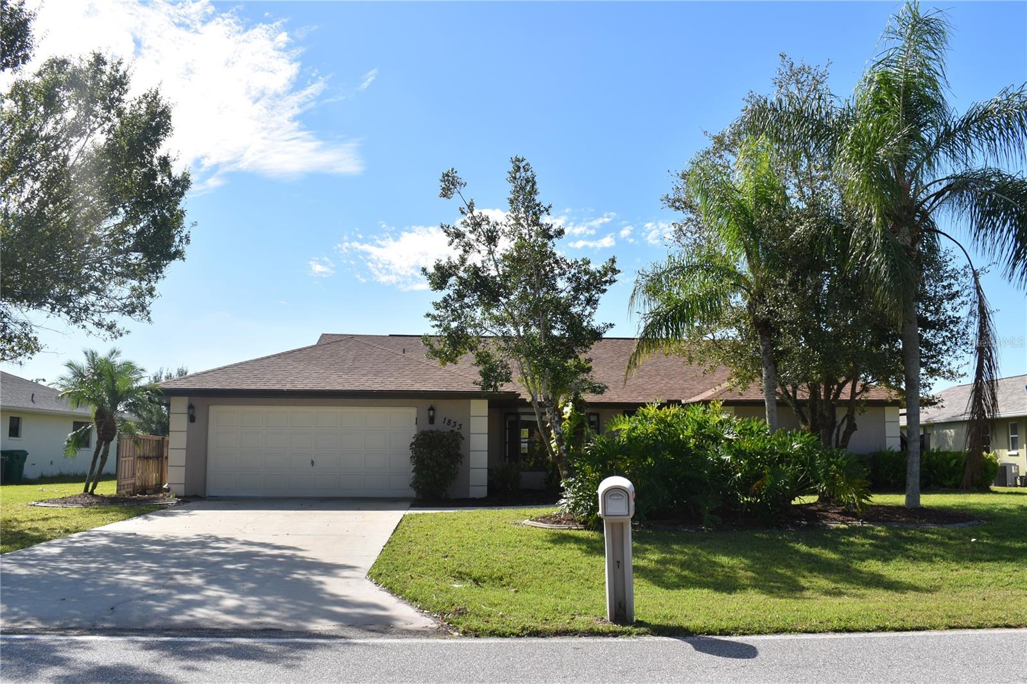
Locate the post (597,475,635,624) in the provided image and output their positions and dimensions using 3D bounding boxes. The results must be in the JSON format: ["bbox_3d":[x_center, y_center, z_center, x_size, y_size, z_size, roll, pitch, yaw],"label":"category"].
[{"bbox_3d":[0.916,1.840,7.963,0.321,1.257,0.480,0,-6,3],"label":"post"}]

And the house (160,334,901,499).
[{"bbox_3d":[1.016,1.978,29.493,19.200,5.150,17.500,1,-6,-3],"label":"house"}]

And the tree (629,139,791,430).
[{"bbox_3d":[4.007,-0.439,18.296,3.379,7.708,3.500,1,-6,-3],"label":"tree"}]

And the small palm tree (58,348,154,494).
[{"bbox_3d":[-9.657,1.883,21.177,2.325,3.437,2.325,1,-6,-3],"label":"small palm tree"}]

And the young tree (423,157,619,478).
[{"bbox_3d":[0.182,-0.228,17.768,3.853,7.151,3.700,1,-6,-3],"label":"young tree"}]

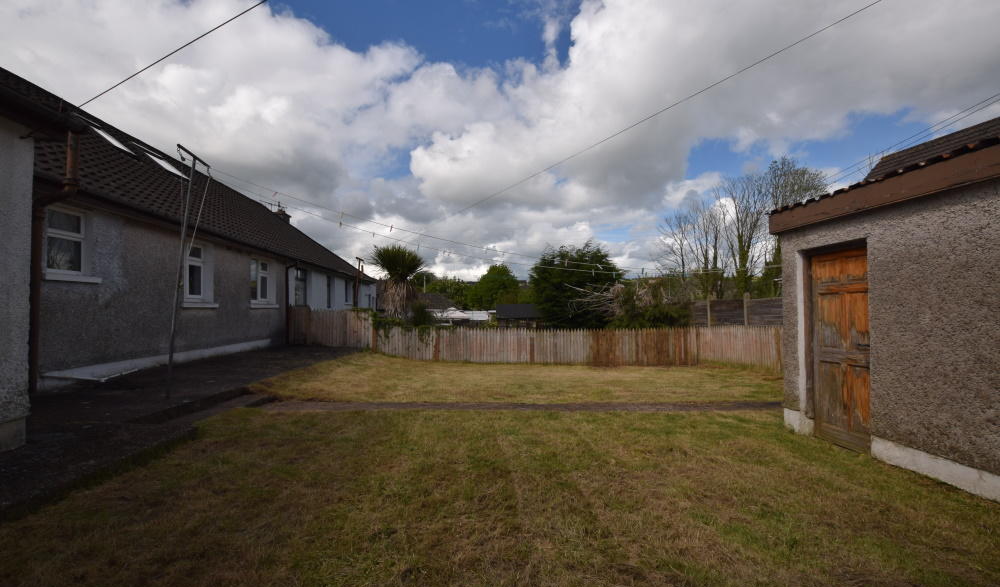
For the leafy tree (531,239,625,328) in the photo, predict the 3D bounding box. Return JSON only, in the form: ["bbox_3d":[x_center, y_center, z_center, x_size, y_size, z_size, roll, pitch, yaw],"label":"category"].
[{"bbox_3d":[2.809,0.076,15.506,3.500,4.040,3.500,0,-2,0],"label":"leafy tree"}]

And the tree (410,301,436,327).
[{"bbox_3d":[-2.376,1.062,12.773,0.860,1.690,0.860,0,-2,0],"label":"tree"}]

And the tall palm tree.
[{"bbox_3d":[-3.305,0.185,13.501,1.850,3.490,1.850,0,-2,0],"label":"tall palm tree"}]

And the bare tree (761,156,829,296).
[{"bbox_3d":[20.547,-3.357,29.122,5.080,12.570,5.080,0,-2,0],"label":"bare tree"}]

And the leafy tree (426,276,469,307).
[{"bbox_3d":[-7.167,1.242,57.990,6.680,7.230,6.680,0,-2,0],"label":"leafy tree"}]

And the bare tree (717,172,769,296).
[{"bbox_3d":[16.285,-2.658,28.099,3.900,11.110,3.900,0,-2,0],"label":"bare tree"}]

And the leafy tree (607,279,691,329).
[{"bbox_3d":[4.734,0.723,13.284,2.680,2.410,2.200,0,-2,0],"label":"leafy tree"}]

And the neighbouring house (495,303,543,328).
[{"bbox_3d":[1.543,1.950,27.952,3.700,2.490,3.000,0,-2,0],"label":"neighbouring house"}]

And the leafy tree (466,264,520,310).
[{"bbox_3d":[-0.924,0.460,55.013,7.260,8.600,7.260,0,-2,0],"label":"leafy tree"}]

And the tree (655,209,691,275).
[{"bbox_3d":[12.519,-1.602,30.067,2.740,9.130,2.740,0,-2,0],"label":"tree"}]

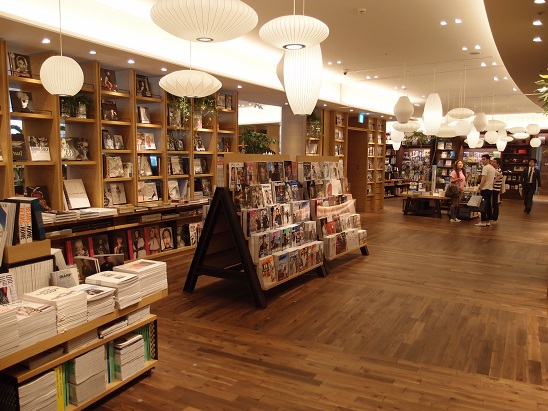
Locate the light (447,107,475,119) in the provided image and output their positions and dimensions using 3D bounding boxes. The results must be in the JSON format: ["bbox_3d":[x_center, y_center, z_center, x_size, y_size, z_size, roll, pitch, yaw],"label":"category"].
[{"bbox_3d":[4.356,-2.133,10.300,0.620,0.250,0.620,1,6,0],"label":"light"}]

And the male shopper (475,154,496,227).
[{"bbox_3d":[5.158,-0.370,10.742,0.520,1.730,0.460,-6,9,-44],"label":"male shopper"}]

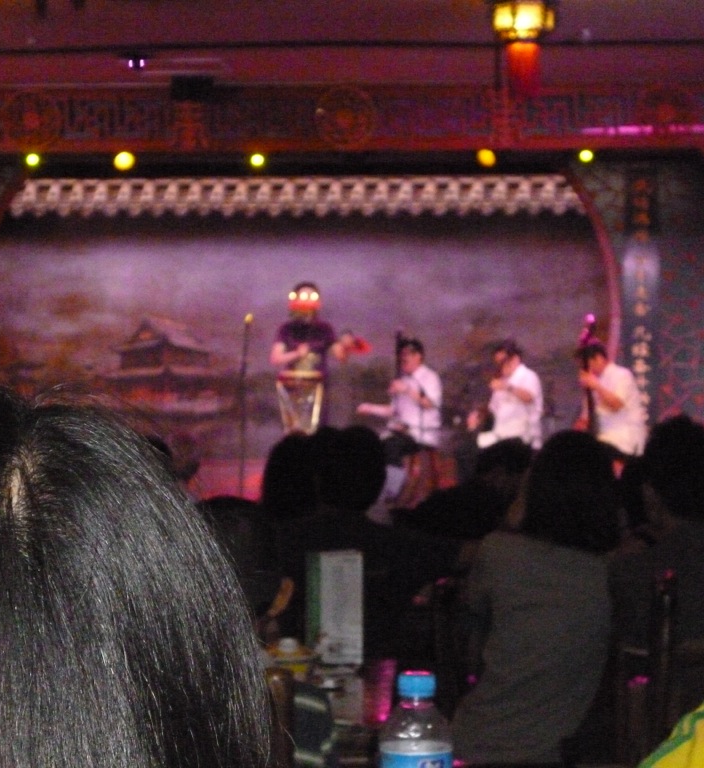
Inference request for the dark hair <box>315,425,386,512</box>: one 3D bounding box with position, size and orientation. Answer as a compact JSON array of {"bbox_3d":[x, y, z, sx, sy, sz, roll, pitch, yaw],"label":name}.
[{"bbox_3d":[-0.001,0.201,5.500,0.175,0.220,0.200,0,-1,3],"label":"dark hair"}]

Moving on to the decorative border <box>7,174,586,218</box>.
[{"bbox_3d":[-0.464,-1.568,19.300,4.850,0.370,0.250,0,-1,2],"label":"decorative border"}]

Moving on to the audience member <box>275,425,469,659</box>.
[{"bbox_3d":[0.033,0.734,5.639,0.520,1.270,0.750,0,-1,3],"label":"audience member"}]

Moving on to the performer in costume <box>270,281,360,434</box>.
[{"bbox_3d":[-0.294,0.086,17.185,0.650,1.700,0.450,0,-1,5],"label":"performer in costume"}]

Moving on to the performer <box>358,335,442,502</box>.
[{"bbox_3d":[0.360,0.287,17.489,0.750,1.280,0.550,1,-1,-40],"label":"performer"}]

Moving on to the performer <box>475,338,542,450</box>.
[{"bbox_3d":[1.157,0.313,17.489,0.750,1.270,0.550,1,-1,-40],"label":"performer"}]

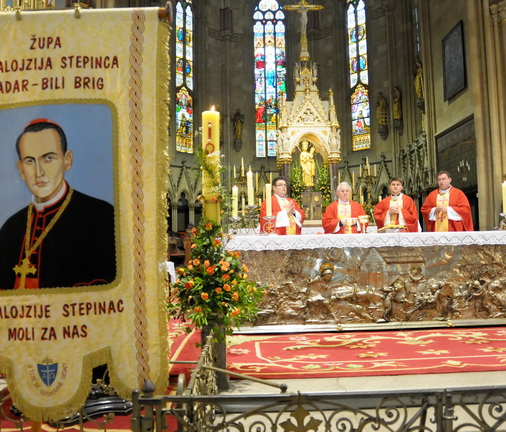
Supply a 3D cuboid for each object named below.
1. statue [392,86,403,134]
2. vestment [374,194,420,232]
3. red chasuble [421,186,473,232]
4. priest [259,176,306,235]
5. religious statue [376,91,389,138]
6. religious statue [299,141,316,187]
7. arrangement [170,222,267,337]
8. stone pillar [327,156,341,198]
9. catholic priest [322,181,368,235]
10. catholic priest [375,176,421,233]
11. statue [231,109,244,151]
[{"bbox_3d":[6.884,-5.012,23.200,0.450,2.220,0.520,0,-3,-25],"label":"statue"},{"bbox_3d":[1.893,0.294,6.286,0.590,1.125,0.450,-2,-5,15],"label":"vestment"},{"bbox_3d":[2.548,0.196,6.319,0.660,1.150,0.420,-3,-4,30],"label":"red chasuble"},{"bbox_3d":[0.416,0.388,6.187,0.580,1.780,0.480,1,-5,-22],"label":"priest"},{"bbox_3d":[6.472,-5.005,24.300,0.450,2.220,0.550,2,-4,-42],"label":"religious statue"},{"bbox_3d":[1.309,-1.261,11.700,0.420,1.100,0.320,-1,-3,0],"label":"religious statue"},{"bbox_3d":[-0.241,0.420,3.220,0.630,0.750,0.560,-1,-3,0],"label":"arrangement"},{"bbox_3d":[2.495,-0.932,15.000,0.400,1.889,0.400,-1,-4,-4],"label":"stone pillar"},{"bbox_3d":[1.200,0.413,6.184,0.580,1.699,0.480,-2,-4,5],"label":"catholic priest"},{"bbox_3d":[1.895,0.374,6.280,0.580,1.765,0.460,-2,-5,15],"label":"catholic priest"},{"bbox_3d":[-0.859,-4.779,27.000,0.650,2.300,0.480,-1,-3,0],"label":"statue"}]

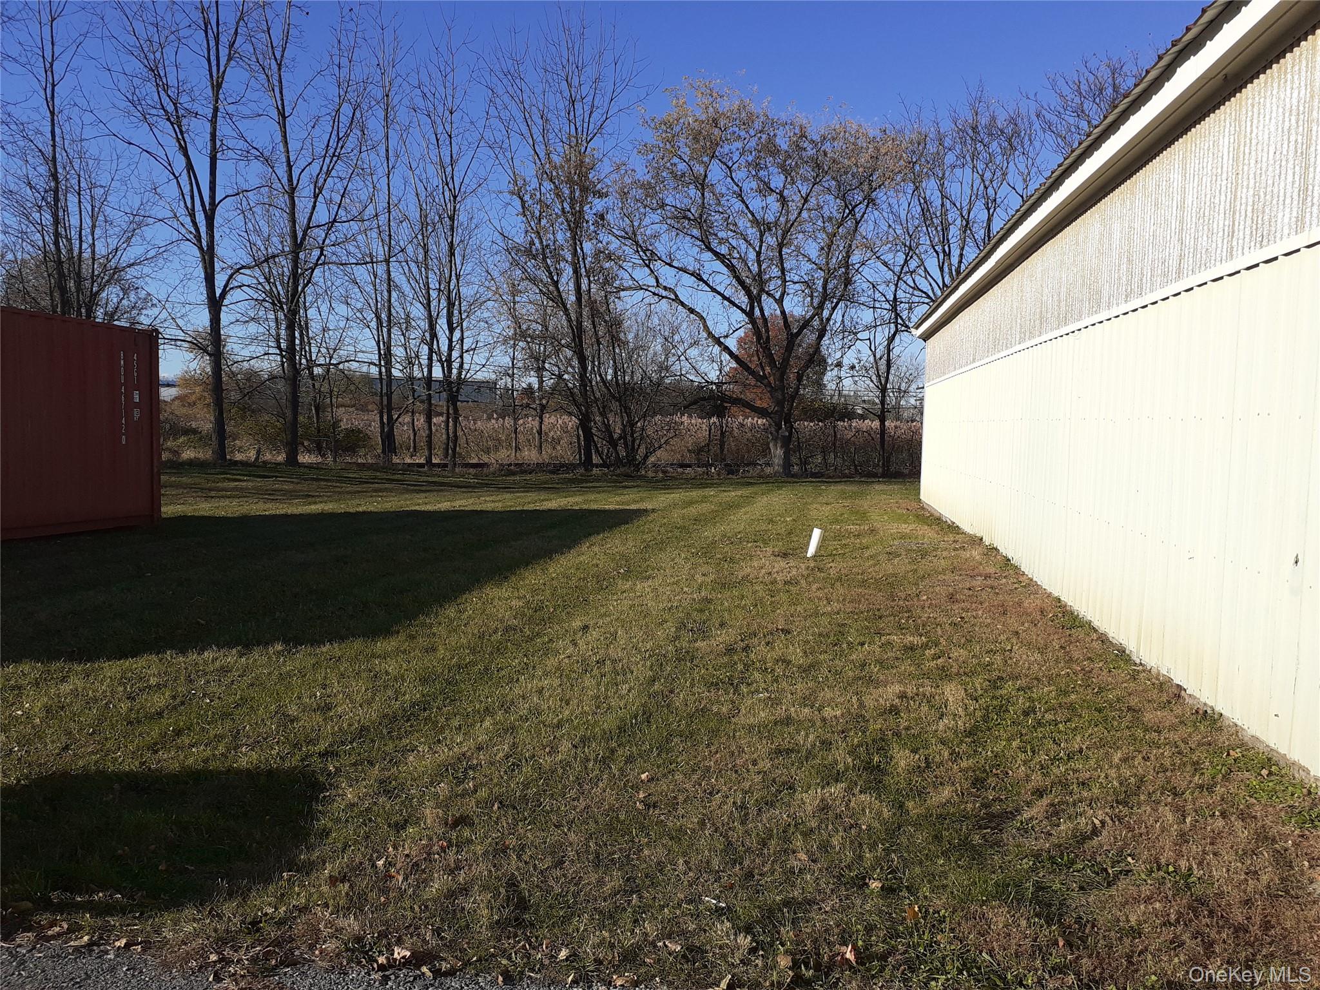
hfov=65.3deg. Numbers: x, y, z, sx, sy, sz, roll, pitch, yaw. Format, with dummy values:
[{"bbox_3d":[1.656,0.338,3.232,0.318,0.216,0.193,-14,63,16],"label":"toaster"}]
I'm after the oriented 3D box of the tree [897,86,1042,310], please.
[{"bbox_3d":[10.402,-7.066,34.559,5.190,13.000,4.930,1,4,0],"label":"tree"}]

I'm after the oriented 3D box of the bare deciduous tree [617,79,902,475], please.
[{"bbox_3d":[3.217,-6.943,33.285,9.200,12.700,8.470,1,4,0],"label":"bare deciduous tree"}]

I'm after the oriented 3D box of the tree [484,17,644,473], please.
[{"bbox_3d":[-3.184,-8.529,34.740,5.360,15.440,5.090,1,4,0],"label":"tree"}]

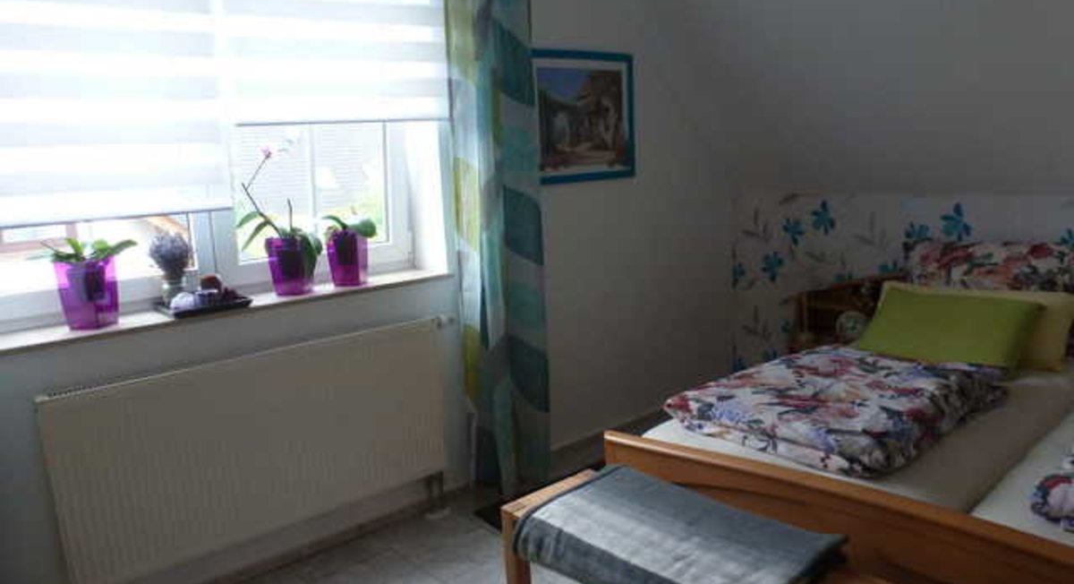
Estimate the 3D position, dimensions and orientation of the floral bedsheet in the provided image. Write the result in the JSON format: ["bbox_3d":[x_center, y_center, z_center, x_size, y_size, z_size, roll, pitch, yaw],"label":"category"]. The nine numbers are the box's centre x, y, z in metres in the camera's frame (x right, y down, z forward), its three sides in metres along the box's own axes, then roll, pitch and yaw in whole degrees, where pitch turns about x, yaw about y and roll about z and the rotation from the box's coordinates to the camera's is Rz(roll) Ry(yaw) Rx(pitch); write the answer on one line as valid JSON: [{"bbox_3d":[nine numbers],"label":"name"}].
[{"bbox_3d":[0.859,0.302,2.146,0.810,0.110,0.610,-10,11,-39],"label":"floral bedsheet"}]

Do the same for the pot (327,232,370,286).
[{"bbox_3d":[-0.699,-0.122,2.748,0.145,0.195,0.145,-3,9,0],"label":"pot"}]

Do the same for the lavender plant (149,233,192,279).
[{"bbox_3d":[-1.153,-0.111,2.343,0.140,0.155,0.140,-10,11,-39],"label":"lavender plant"}]

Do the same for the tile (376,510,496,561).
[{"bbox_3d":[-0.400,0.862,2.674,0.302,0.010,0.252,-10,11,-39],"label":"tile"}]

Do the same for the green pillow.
[{"bbox_3d":[1.437,0.136,2.628,0.502,0.118,0.354,5,54,49],"label":"green pillow"}]

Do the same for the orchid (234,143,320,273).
[{"bbox_3d":[-0.889,-0.273,2.563,0.230,0.460,0.170,-10,11,-39],"label":"orchid"}]

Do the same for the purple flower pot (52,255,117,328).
[{"bbox_3d":[-1.345,0.004,2.248,0.162,0.204,0.162,-11,10,-40],"label":"purple flower pot"}]

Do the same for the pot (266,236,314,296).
[{"bbox_3d":[-0.869,-0.091,2.652,0.164,0.194,0.164,-5,8,1],"label":"pot"}]

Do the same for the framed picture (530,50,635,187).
[{"bbox_3d":[0.226,-0.784,3.339,0.648,0.566,0.025,-11,10,-40],"label":"framed picture"}]

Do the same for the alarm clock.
[{"bbox_3d":[1.425,0.155,3.354,0.142,0.145,0.069,1,10,34],"label":"alarm clock"}]

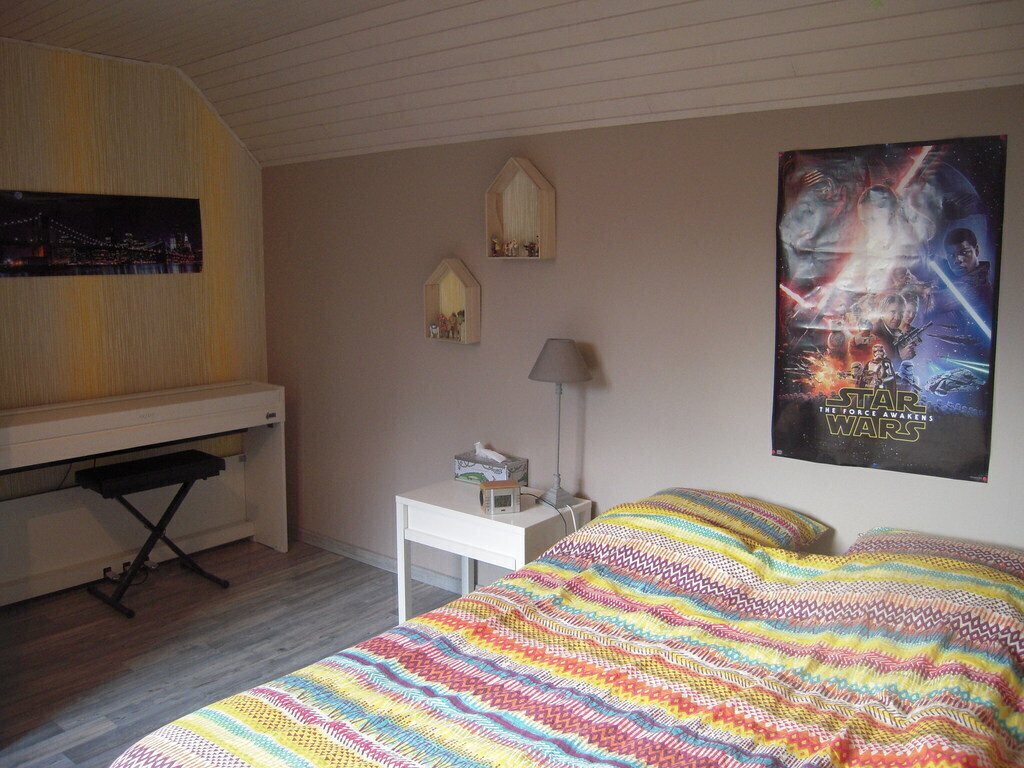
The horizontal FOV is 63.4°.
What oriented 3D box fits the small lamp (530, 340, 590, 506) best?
[{"bbox_3d":[0.165,0.136,2.936,0.222,0.589,0.222,0,8,0],"label":"small lamp"}]

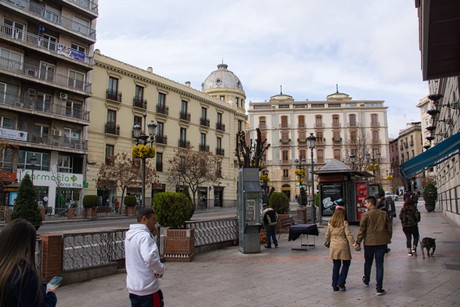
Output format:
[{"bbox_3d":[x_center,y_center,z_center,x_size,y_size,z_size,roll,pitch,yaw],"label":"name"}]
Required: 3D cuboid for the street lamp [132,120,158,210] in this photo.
[{"bbox_3d":[-4.719,1.058,19.339,1.600,5.949,1.000,-7,-10,41],"label":"street lamp"}]

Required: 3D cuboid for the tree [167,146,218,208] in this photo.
[{"bbox_3d":[-4.727,3.088,43.500,6.400,7.800,6.200,1,-8,0],"label":"tree"}]

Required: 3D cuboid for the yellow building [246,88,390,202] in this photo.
[{"bbox_3d":[19.047,-0.867,78.431,28.650,23.260,14.000,0,-8,7],"label":"yellow building"}]

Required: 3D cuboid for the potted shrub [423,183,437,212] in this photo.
[{"bbox_3d":[15.898,3.506,27.500,1.120,2.380,1.120,1,-8,0],"label":"potted shrub"}]

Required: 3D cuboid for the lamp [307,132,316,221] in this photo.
[{"bbox_3d":[4.451,1.290,18.802,0.520,4.957,0.520,0,-8,0],"label":"lamp"}]

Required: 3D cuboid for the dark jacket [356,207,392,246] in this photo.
[{"bbox_3d":[2.688,1.358,6.420,0.620,0.730,0.360,-3,-8,24],"label":"dark jacket"}]

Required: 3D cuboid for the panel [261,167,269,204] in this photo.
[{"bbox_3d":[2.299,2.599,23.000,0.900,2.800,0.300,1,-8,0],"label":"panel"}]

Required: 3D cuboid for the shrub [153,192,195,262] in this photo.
[{"bbox_3d":[-1.554,1.943,9.321,1.080,1.769,1.050,0,-8,0],"label":"shrub"}]

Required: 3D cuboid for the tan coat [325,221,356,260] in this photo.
[{"bbox_3d":[2.161,1.702,6.750,0.570,0.770,0.360,-3,-8,22],"label":"tan coat"}]

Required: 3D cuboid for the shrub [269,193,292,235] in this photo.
[{"bbox_3d":[2.145,2.550,14.891,0.950,1.724,0.950,0,-8,0],"label":"shrub"}]

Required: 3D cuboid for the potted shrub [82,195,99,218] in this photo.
[{"bbox_3d":[-11.107,4.206,27.483,1.150,1.870,1.150,-7,-10,41],"label":"potted shrub"}]

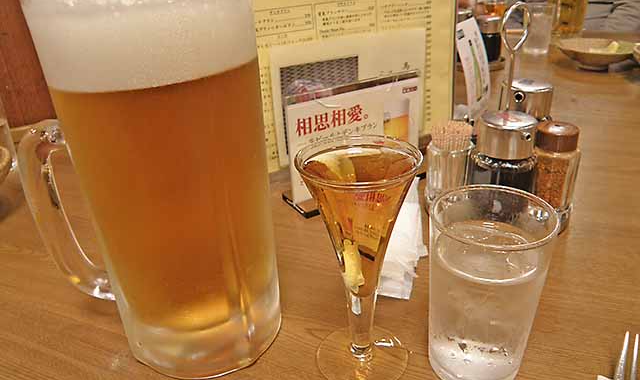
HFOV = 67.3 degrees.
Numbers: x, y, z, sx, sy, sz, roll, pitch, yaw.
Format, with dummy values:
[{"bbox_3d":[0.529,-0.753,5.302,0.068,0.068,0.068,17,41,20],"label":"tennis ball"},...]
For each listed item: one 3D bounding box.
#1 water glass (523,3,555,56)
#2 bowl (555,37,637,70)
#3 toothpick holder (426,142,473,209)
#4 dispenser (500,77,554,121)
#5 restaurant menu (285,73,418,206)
[{"bbox_3d":[0.441,-0.330,0.986,0.059,0.094,0.059,-3,28,0],"label":"water glass"},{"bbox_3d":[0.492,-0.238,0.861,0.123,0.040,0.123,-3,28,0],"label":"bowl"},{"bbox_3d":[0.119,-0.017,0.442,0.043,0.057,0.043,-3,28,0],"label":"toothpick holder"},{"bbox_3d":[0.208,-0.064,0.493,0.051,0.087,0.053,19,35,36],"label":"dispenser"},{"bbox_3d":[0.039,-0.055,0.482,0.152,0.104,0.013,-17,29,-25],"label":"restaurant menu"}]

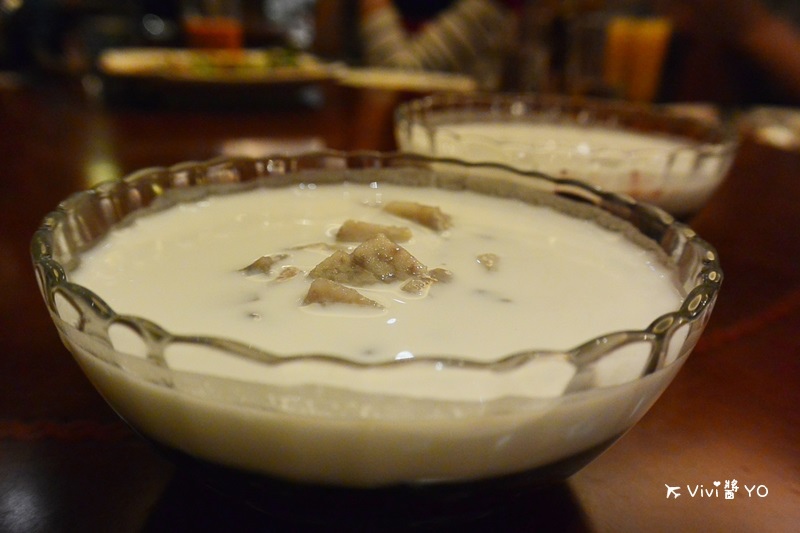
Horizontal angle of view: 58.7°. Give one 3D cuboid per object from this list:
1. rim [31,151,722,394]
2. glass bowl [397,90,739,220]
[{"bbox_3d":[-0.004,-0.008,0.158,0.139,0.011,0.139,3,20,0],"label":"rim"},{"bbox_3d":[0.065,-0.035,0.307,0.138,0.060,0.138,3,20,-1],"label":"glass bowl"}]

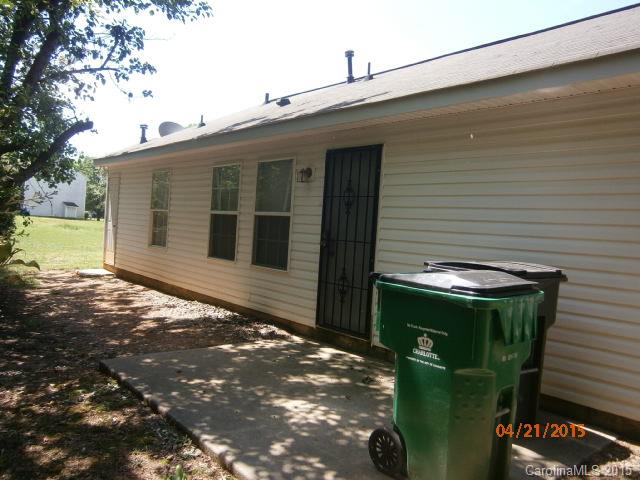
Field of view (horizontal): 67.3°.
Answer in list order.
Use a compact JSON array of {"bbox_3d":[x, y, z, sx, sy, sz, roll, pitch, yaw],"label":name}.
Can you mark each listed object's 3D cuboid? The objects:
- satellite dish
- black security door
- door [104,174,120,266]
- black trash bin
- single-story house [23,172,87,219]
[{"bbox_3d":[-3.831,-2.799,12.400,0.680,0.580,0.420,3,1,-20],"label":"satellite dish"},{"bbox_3d":[0.283,0.005,5.281,0.060,2.060,0.865,3,2,-42],"label":"black security door"},{"bbox_3d":[-4.670,-0.461,10.829,0.070,2.060,0.740,3,2,-42],"label":"door"},{"bbox_3d":[1.228,0.720,3.408,0.650,1.130,0.770,3,2,-42],"label":"black trash bin"},{"bbox_3d":[-37.250,-7.166,65.338,8.800,7.800,10.000,3,2,-42],"label":"single-story house"}]

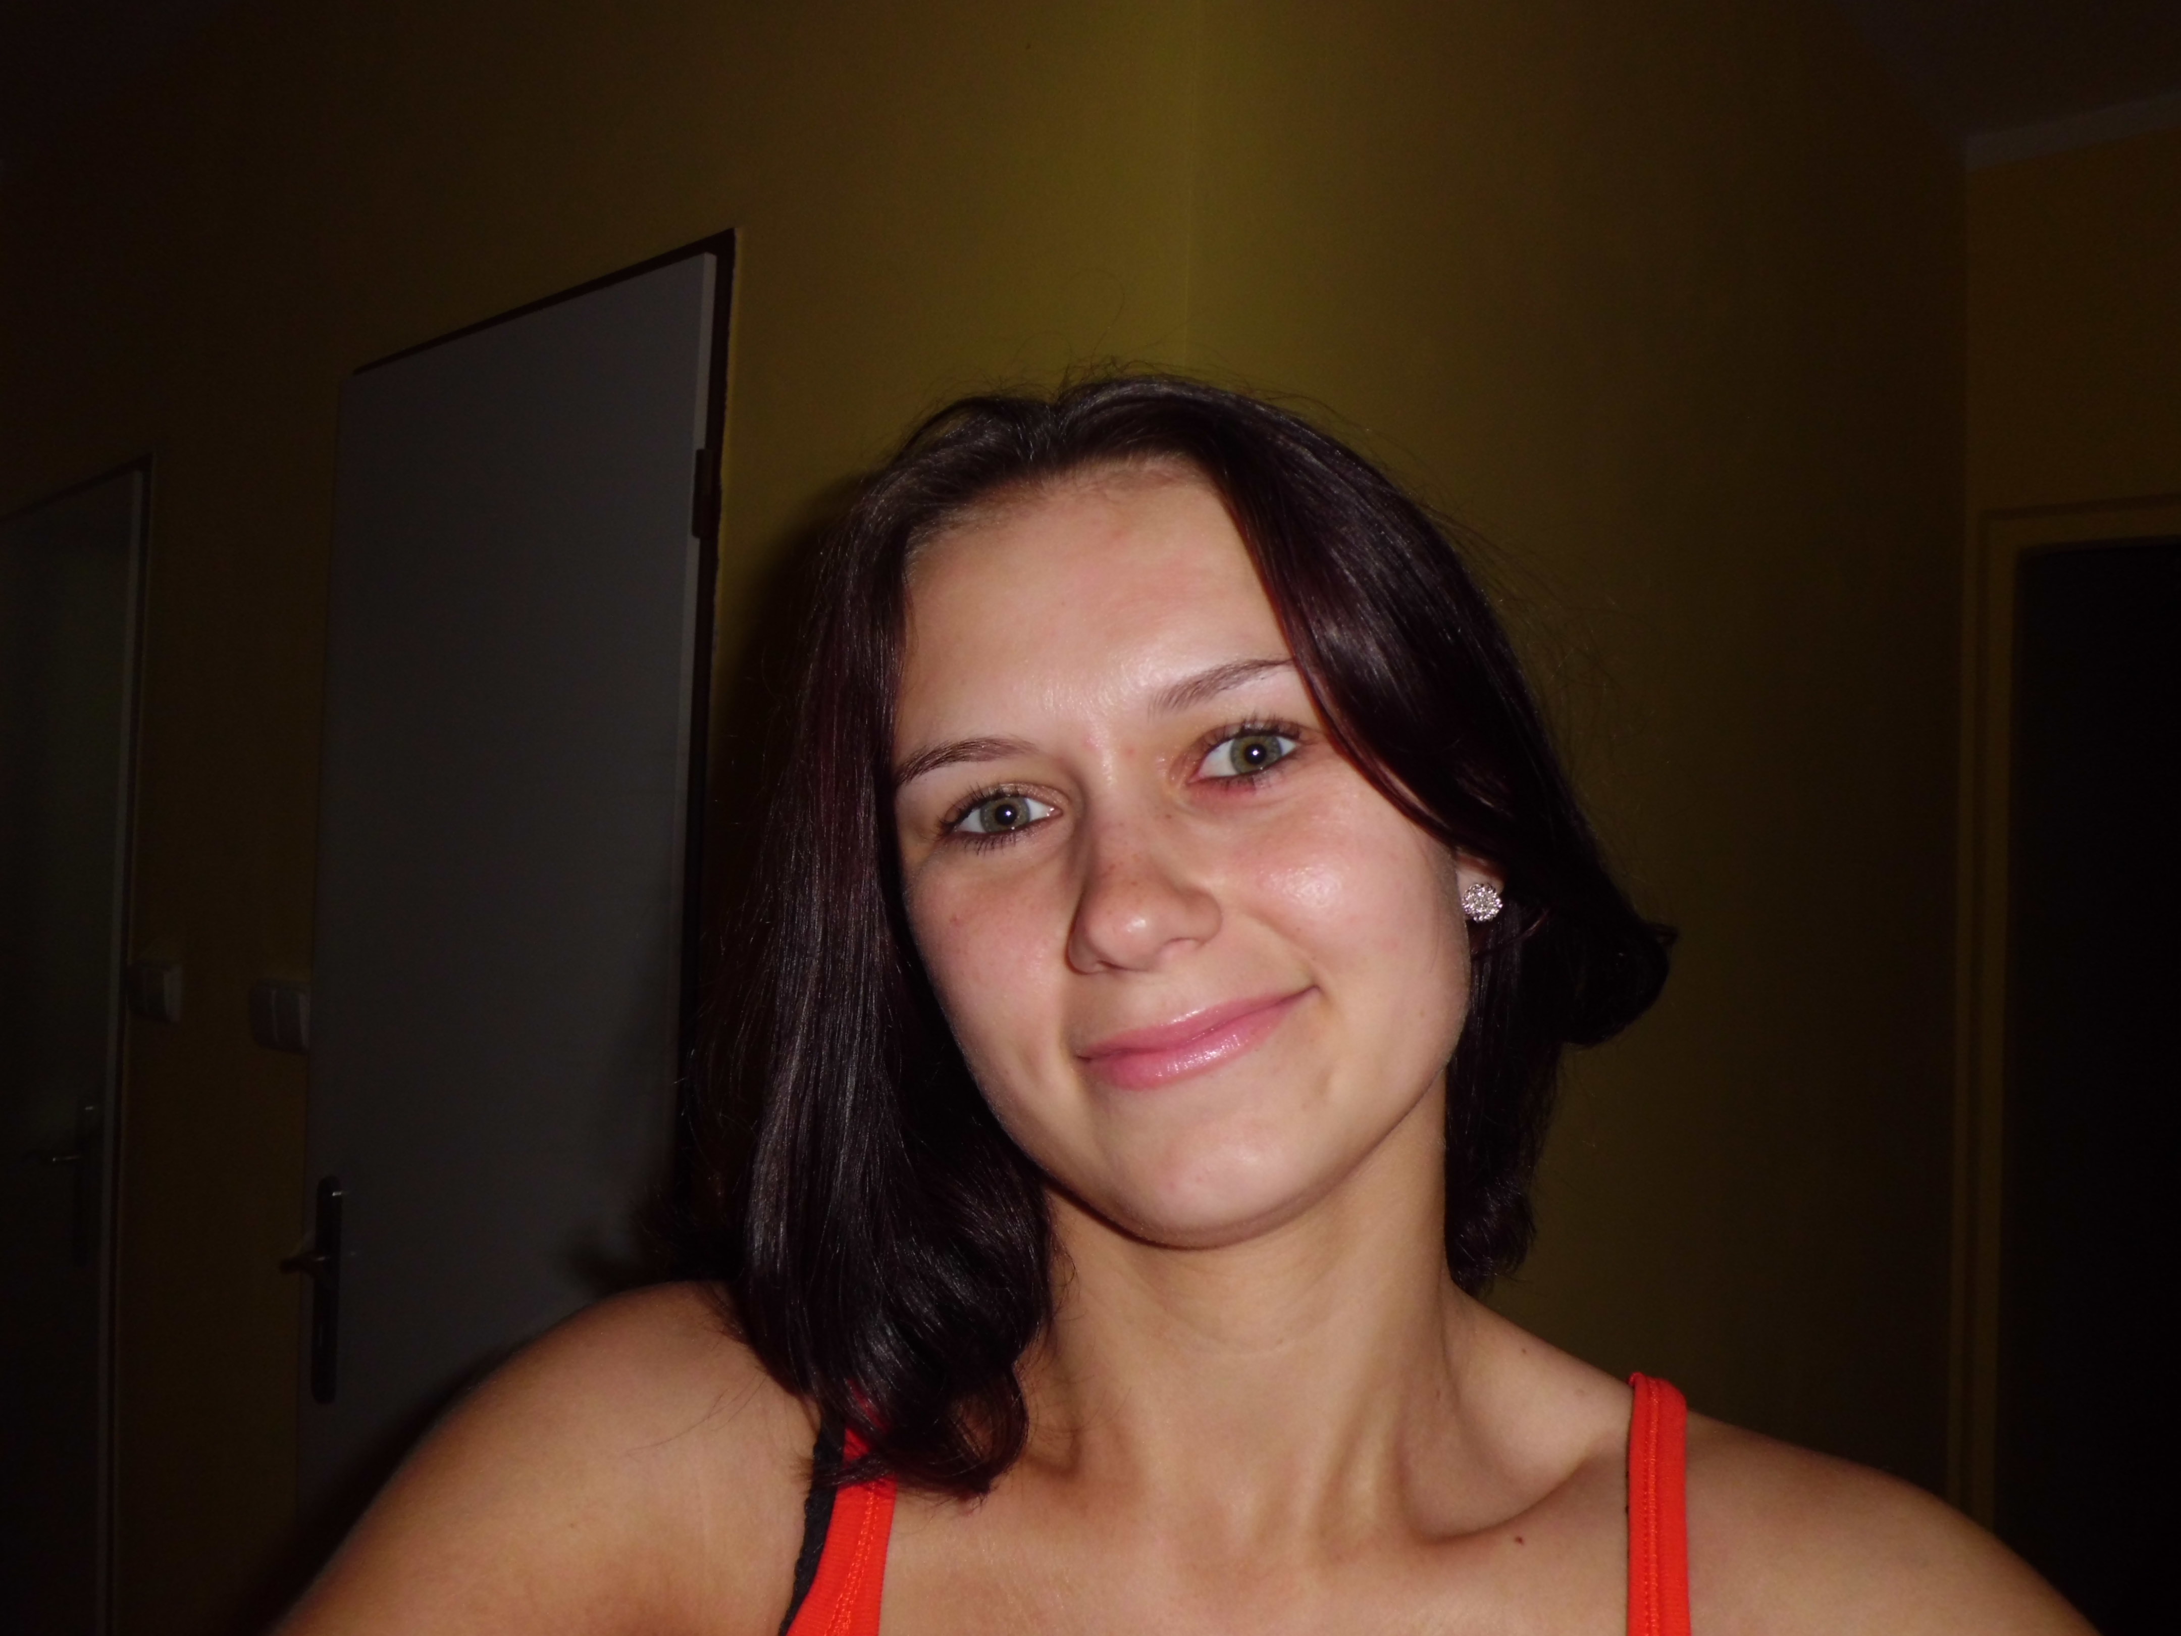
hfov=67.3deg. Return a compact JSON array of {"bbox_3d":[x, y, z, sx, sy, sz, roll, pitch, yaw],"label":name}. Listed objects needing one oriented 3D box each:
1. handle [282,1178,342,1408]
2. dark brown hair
[{"bbox_3d":[-0.800,0.506,1.710,0.130,0.245,0.053,1,-2,41],"label":"handle"},{"bbox_3d":[0.018,0.024,0.487,0.270,0.295,0.220,-14,-6,9],"label":"dark brown hair"}]

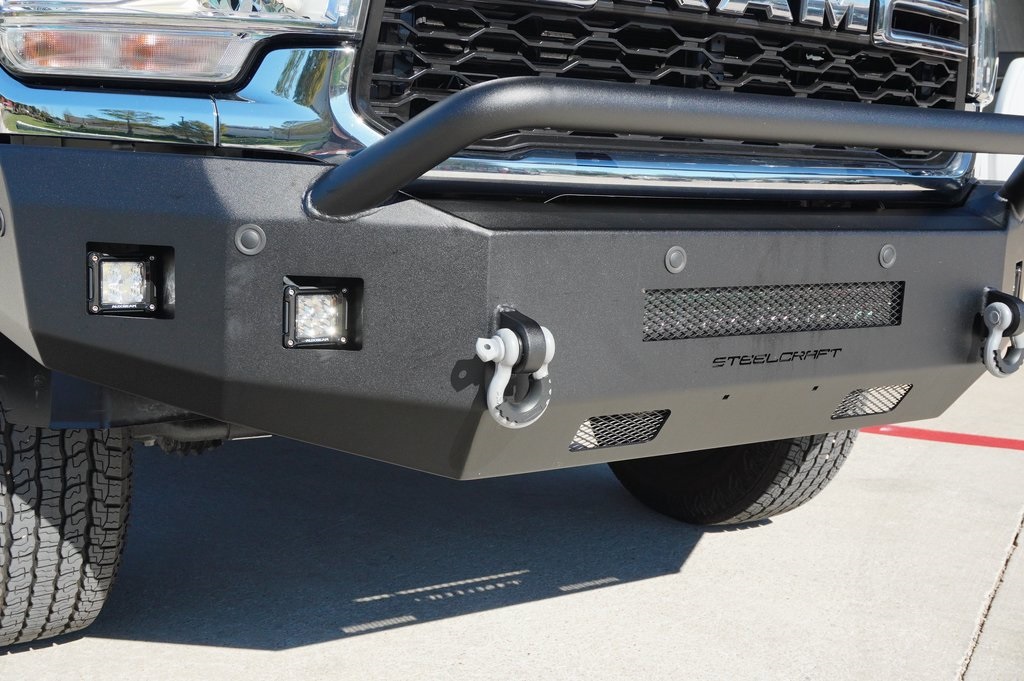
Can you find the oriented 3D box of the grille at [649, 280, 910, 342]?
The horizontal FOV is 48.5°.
[{"bbox_3d":[0.378,-0.045,1.599,0.505,0.067,0.020,-3,12,-32],"label":"grille"}]

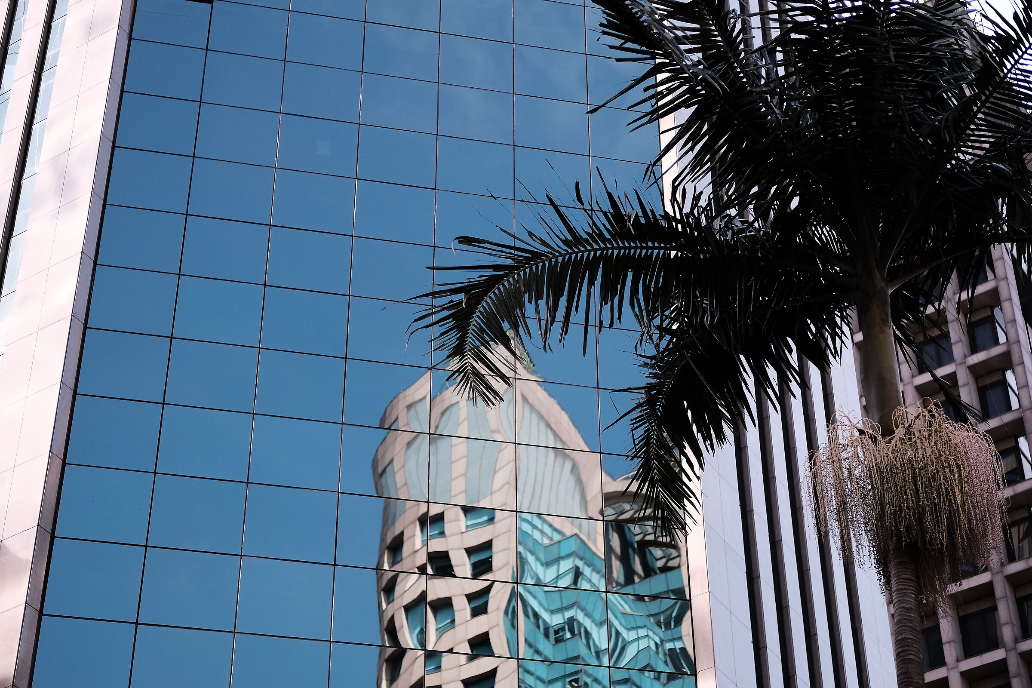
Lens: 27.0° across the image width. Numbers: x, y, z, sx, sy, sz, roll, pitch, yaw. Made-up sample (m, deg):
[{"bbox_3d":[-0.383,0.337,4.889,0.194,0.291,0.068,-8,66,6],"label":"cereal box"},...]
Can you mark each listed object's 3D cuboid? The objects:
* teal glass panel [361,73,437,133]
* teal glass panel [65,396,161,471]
[{"bbox_3d":[-2.173,-4.487,40.019,1.428,1.349,0.050,7,-39,-9],"label":"teal glass panel"},{"bbox_3d":[-5.725,1.258,30.583,1.280,1.211,0.050,7,-39,-9],"label":"teal glass panel"}]

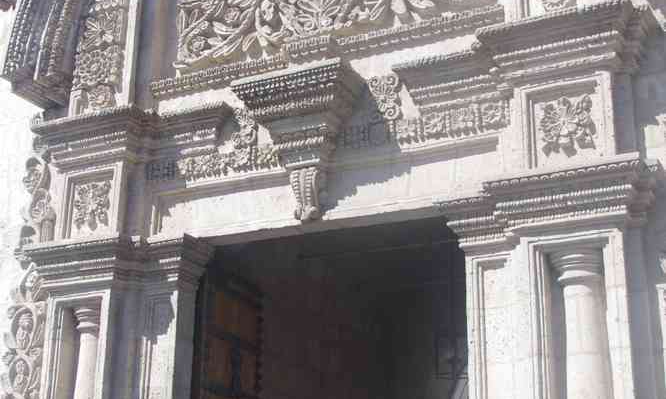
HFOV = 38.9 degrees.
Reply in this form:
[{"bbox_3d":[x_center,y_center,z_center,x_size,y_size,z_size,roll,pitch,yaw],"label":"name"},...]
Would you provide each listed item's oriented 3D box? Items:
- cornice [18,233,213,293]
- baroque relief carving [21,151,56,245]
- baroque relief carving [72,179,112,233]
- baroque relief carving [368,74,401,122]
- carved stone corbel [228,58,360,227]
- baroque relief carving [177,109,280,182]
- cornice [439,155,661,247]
[{"bbox_3d":[-2.009,0.591,8.505,1.610,0.370,0.587,-8,-19,27],"label":"cornice"},{"bbox_3d":[-2.894,-0.026,9.301,0.442,0.904,0.264,-8,-19,27],"label":"baroque relief carving"},{"bbox_3d":[-2.255,0.057,8.769,0.436,0.469,0.092,-8,-19,27],"label":"baroque relief carving"},{"bbox_3d":[0.433,-0.845,7.769,0.304,0.436,0.112,-8,-19,27],"label":"baroque relief carving"},{"bbox_3d":[-0.301,-0.444,7.861,1.049,1.181,0.449,-8,-19,27],"label":"carved stone corbel"},{"bbox_3d":[-0.935,-0.492,8.431,1.096,0.634,0.112,-8,-19,27],"label":"baroque relief carving"},{"bbox_3d":[1.438,0.079,6.723,1.597,0.376,0.587,-8,-19,27],"label":"cornice"}]

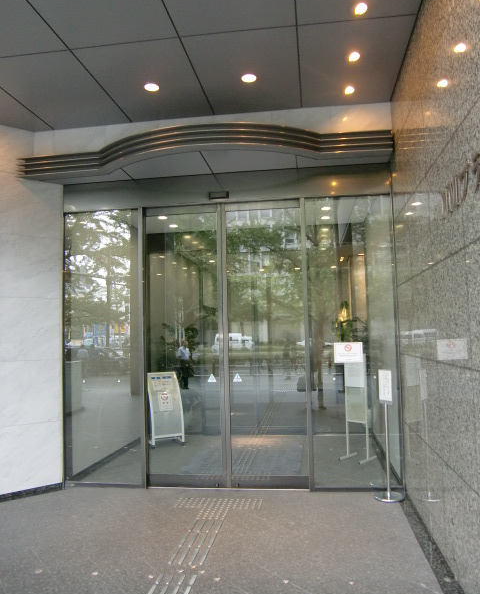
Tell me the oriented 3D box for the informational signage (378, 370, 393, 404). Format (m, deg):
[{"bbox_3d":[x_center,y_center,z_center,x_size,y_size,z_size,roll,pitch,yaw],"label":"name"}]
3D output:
[{"bbox_3d":[1.437,0.891,5.100,0.025,0.335,0.215,0,-4,-25],"label":"informational signage"}]

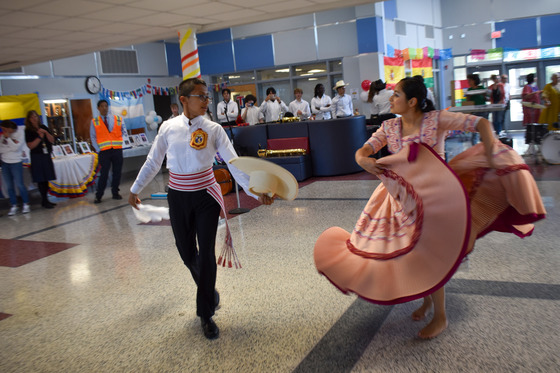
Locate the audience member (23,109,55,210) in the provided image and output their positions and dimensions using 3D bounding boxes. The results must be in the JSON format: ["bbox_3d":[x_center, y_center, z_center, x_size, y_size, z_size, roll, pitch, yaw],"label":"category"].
[{"bbox_3d":[-4.239,-0.469,9.092,0.420,1.680,0.520,2,11,39],"label":"audience member"}]

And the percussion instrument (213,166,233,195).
[{"bbox_3d":[-0.995,-0.086,8.800,0.400,0.460,0.380,-3,9,17],"label":"percussion instrument"}]

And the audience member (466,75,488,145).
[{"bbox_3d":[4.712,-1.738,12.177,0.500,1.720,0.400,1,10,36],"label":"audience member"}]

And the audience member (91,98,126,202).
[{"bbox_3d":[-3.093,-0.606,9.150,0.560,1.760,0.360,-8,9,-16],"label":"audience member"}]

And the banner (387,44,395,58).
[{"bbox_3d":[3.128,-3.814,14.500,0.030,0.350,0.420,1,11,39],"label":"banner"}]

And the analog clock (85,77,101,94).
[{"bbox_3d":[-4.421,-2.381,12.100,0.060,0.410,0.410,2,11,40],"label":"analog clock"}]

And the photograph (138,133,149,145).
[{"bbox_3d":[-3.373,-1.180,12.700,0.030,0.280,0.220,-15,0,41],"label":"photograph"}]

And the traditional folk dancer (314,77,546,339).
[{"bbox_3d":[0.871,0.116,2.970,1.250,1.480,1.000,0,10,30],"label":"traditional folk dancer"}]

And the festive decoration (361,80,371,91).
[{"bbox_3d":[2.040,-2.396,12.200,0.240,0.270,0.240,-1,10,24],"label":"festive decoration"}]

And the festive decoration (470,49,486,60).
[{"bbox_3d":[6.508,-4.288,16.800,0.440,0.350,0.030,-1,9,26],"label":"festive decoration"}]

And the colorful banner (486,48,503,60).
[{"bbox_3d":[6.494,-3.993,15.500,0.450,0.350,0.030,0,10,29],"label":"colorful banner"}]

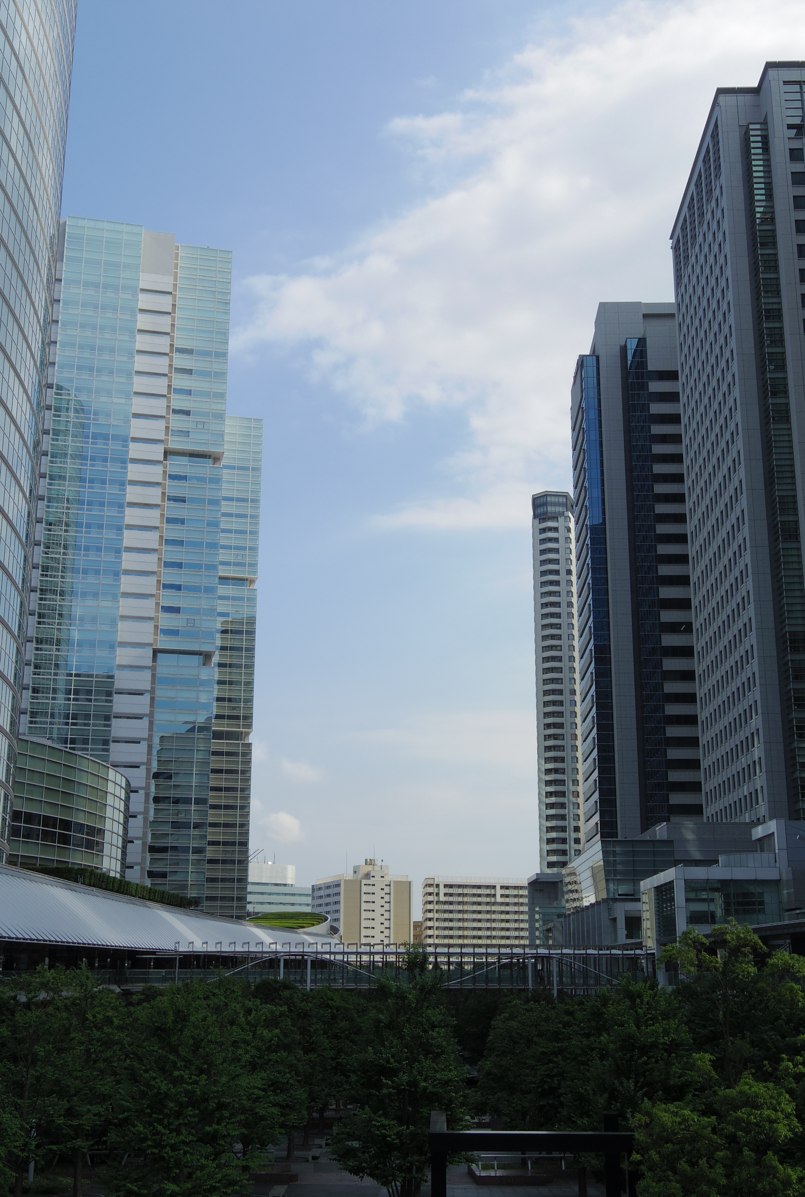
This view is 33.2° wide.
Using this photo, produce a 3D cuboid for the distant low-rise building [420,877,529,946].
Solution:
[{"bbox_3d":[29.598,115.194,461.585,46.000,37.700,11.500,6,-16,-20],"label":"distant low-rise building"}]

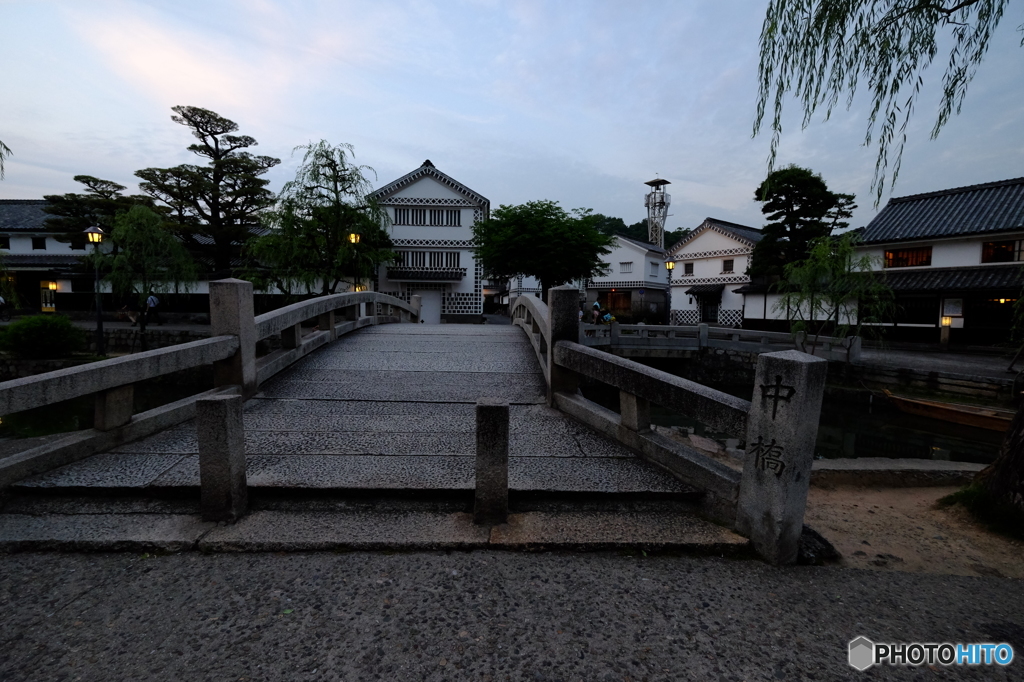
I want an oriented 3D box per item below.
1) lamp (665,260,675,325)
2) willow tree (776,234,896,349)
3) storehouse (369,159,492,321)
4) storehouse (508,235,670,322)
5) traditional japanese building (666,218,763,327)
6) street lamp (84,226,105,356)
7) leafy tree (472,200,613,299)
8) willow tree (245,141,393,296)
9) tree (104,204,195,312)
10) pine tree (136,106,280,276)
[{"bbox_3d":[7.495,-2.180,20.384,0.550,3.580,0.550,2,5,20],"label":"lamp"},{"bbox_3d":[6.942,-0.735,9.264,2.200,3.190,2.100,4,6,37],"label":"willow tree"},{"bbox_3d":[-4.861,-5.793,28.889,7.000,9.130,10.500,1,5,-3],"label":"storehouse"},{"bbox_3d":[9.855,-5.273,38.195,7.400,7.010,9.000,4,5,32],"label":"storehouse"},{"bbox_3d":[16.968,-4.626,30.454,10.500,7.110,6.300,-2,5,-33],"label":"traditional japanese building"},{"bbox_3d":[-16.022,-1.924,16.516,0.580,4.930,0.580,-4,6,-44],"label":"street lamp"},{"bbox_3d":[1.375,-3.238,18.802,6.000,5.780,5.600,1,5,4],"label":"leafy tree"},{"bbox_3d":[-8.825,-4.833,19.690,6.300,8.560,5.800,-1,5,-24],"label":"willow tree"},{"bbox_3d":[-14.040,-2.385,16.678,2.950,5.780,2.800,-3,6,-40],"label":"tree"},{"bbox_3d":[-18.965,-7.857,26.785,7.800,13.220,7.400,-2,5,-35],"label":"pine tree"}]

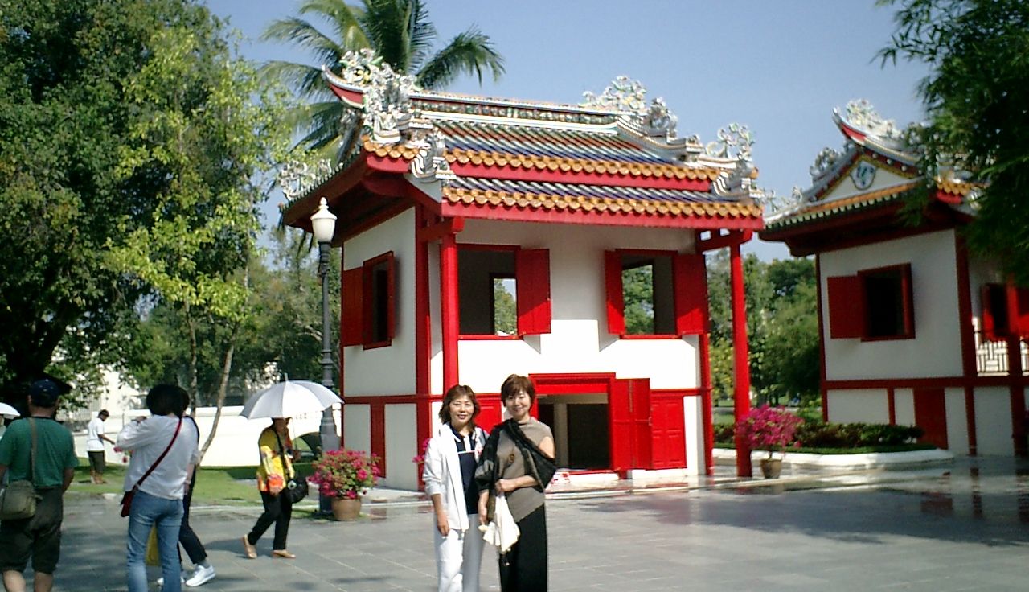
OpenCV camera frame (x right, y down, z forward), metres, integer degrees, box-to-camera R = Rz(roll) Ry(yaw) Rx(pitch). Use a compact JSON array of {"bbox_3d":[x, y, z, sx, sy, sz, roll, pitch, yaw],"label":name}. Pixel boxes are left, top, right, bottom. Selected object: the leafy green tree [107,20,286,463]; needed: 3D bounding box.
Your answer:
[{"bbox_3d":[-6.603,-0.871,23.016,3.700,9.100,3.500,1,-6,-25],"label":"leafy green tree"}]

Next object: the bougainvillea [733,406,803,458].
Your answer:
[{"bbox_3d":[4.033,2.145,17.605,1.050,0.820,1.000,-2,-5,0],"label":"bougainvillea"}]

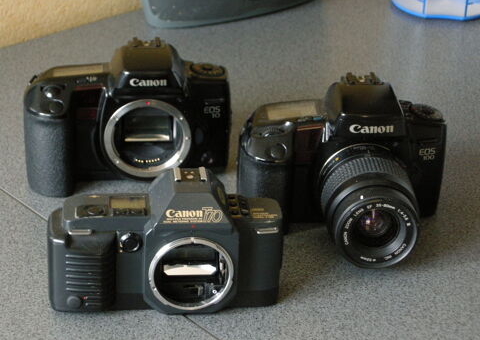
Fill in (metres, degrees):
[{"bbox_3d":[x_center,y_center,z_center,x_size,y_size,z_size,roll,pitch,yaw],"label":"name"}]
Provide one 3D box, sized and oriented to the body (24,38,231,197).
[{"bbox_3d":[-0.087,-0.043,1.075,0.158,0.106,0.070,-1,28,-4],"label":"body"}]

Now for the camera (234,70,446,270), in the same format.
[{"bbox_3d":[0.076,0.003,0.995,0.153,0.105,0.134,1,28,-1],"label":"camera"}]

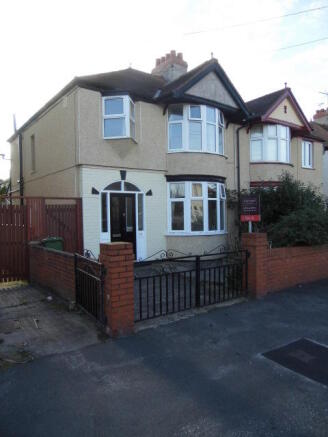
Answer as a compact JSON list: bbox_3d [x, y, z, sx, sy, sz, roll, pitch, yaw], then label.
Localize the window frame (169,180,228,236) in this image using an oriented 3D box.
[{"bbox_3d":[1.421,-0.345,10.546,2.785,1.661,0.668,-2,1,-37],"label":"window frame"}]

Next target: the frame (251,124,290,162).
[{"bbox_3d":[4.656,-2.979,12.976,2.714,1.479,0.648,-2,1,-37],"label":"frame"}]

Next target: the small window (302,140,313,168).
[{"bbox_3d":[6.837,-2.995,15.016,0.871,1.266,0.122,-2,1,-37],"label":"small window"}]

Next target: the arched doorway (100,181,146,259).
[{"bbox_3d":[-1.125,0.134,9.082,1.408,2.360,0.162,-2,1,-37],"label":"arched doorway"}]

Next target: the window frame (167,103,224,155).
[{"bbox_3d":[1.402,-2.867,10.524,2.724,1.519,0.668,-2,1,-37],"label":"window frame"}]

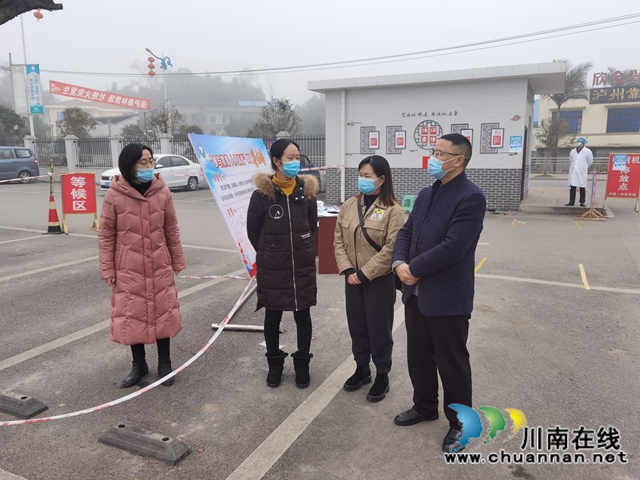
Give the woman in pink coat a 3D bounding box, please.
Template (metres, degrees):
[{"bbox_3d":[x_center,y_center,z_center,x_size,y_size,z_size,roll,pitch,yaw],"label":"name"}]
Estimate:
[{"bbox_3d":[-1.196,0.178,3.354,0.550,1.636,0.380,-4,11,-21],"label":"woman in pink coat"}]

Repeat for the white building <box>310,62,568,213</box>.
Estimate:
[{"bbox_3d":[3.782,-3.023,15.787,6.929,3.708,4.645,4,11,25],"label":"white building"}]

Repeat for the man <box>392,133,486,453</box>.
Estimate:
[{"bbox_3d":[0.638,0.272,2.687,0.410,1.664,0.500,-9,13,-41],"label":"man"}]

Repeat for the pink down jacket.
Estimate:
[{"bbox_3d":[-1.193,0.131,3.346,0.550,1.120,0.360,-4,11,-21],"label":"pink down jacket"}]

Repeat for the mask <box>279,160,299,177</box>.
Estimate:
[{"bbox_3d":[-0.193,-0.446,3.162,0.140,0.112,0.090,-6,11,-29],"label":"mask"}]

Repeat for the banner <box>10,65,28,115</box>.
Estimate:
[{"bbox_3d":[-15.939,-7.970,26.523,0.823,2.522,0.060,2,10,11],"label":"banner"}]

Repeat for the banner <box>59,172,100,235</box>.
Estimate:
[{"bbox_3d":[-4.933,-0.785,10.260,0.660,1.173,0.420,-6,12,-31],"label":"banner"}]

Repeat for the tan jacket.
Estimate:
[{"bbox_3d":[0.316,-0.013,3.123,0.460,0.525,0.330,5,11,29],"label":"tan jacket"}]

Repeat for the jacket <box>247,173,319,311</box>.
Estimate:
[{"bbox_3d":[-0.248,0.017,3.300,0.450,0.897,0.340,-3,10,-16],"label":"jacket"}]

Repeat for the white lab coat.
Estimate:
[{"bbox_3d":[6.696,-1.875,12.822,0.510,1.005,0.340,9,13,43],"label":"white lab coat"}]

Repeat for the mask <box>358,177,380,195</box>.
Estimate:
[{"bbox_3d":[0.304,-0.340,3.128,0.090,0.115,0.140,-10,14,-44],"label":"mask"}]

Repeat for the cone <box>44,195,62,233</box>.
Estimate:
[{"bbox_3d":[-5.347,-0.510,9.989,0.365,0.740,0.365,5,11,28],"label":"cone"}]

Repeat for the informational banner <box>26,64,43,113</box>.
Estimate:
[{"bbox_3d":[-15.414,-8.129,26.999,0.780,2.554,0.080,-1,10,-3],"label":"informational banner"}]

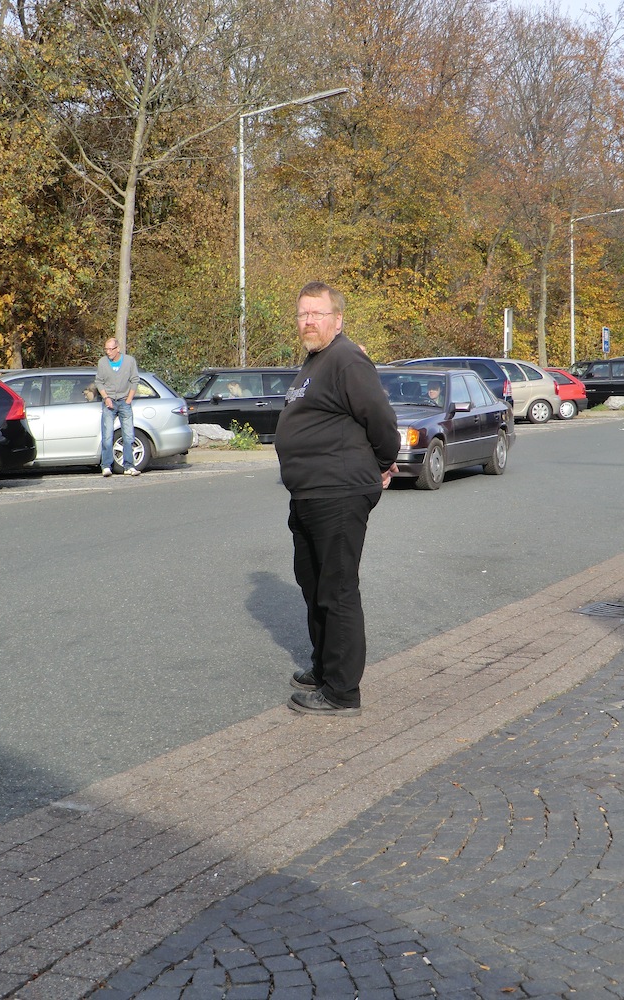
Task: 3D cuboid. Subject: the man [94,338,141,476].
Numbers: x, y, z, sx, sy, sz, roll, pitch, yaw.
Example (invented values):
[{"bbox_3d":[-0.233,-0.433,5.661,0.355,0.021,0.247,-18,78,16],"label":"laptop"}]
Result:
[{"bbox_3d":[-2.590,-1.224,21.072,0.580,1.810,0.380,0,5,-5],"label":"man"}]

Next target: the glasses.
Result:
[{"bbox_3d":[0.013,-0.787,6.798,0.140,0.043,0.140,2,9,25],"label":"glasses"}]

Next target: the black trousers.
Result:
[{"bbox_3d":[0.095,0.401,6.888,0.380,0.910,0.460,-1,5,-7],"label":"black trousers"}]

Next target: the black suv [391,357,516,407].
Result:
[{"bbox_3d":[2.320,-2.471,36.722,4.600,1.660,1.820,-2,5,-21],"label":"black suv"}]

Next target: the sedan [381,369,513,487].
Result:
[{"bbox_3d":[1.260,-0.984,20.490,1.740,1.430,4.720,2,5,22],"label":"sedan"}]

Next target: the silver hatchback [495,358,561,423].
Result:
[{"bbox_3d":[4.150,-2.759,40.311,4.270,1.630,1.750,-2,5,-18],"label":"silver hatchback"}]

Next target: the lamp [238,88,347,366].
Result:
[{"bbox_3d":[-0.380,-4.811,32.711,2.450,7.000,0.280,2,5,25],"label":"lamp"}]

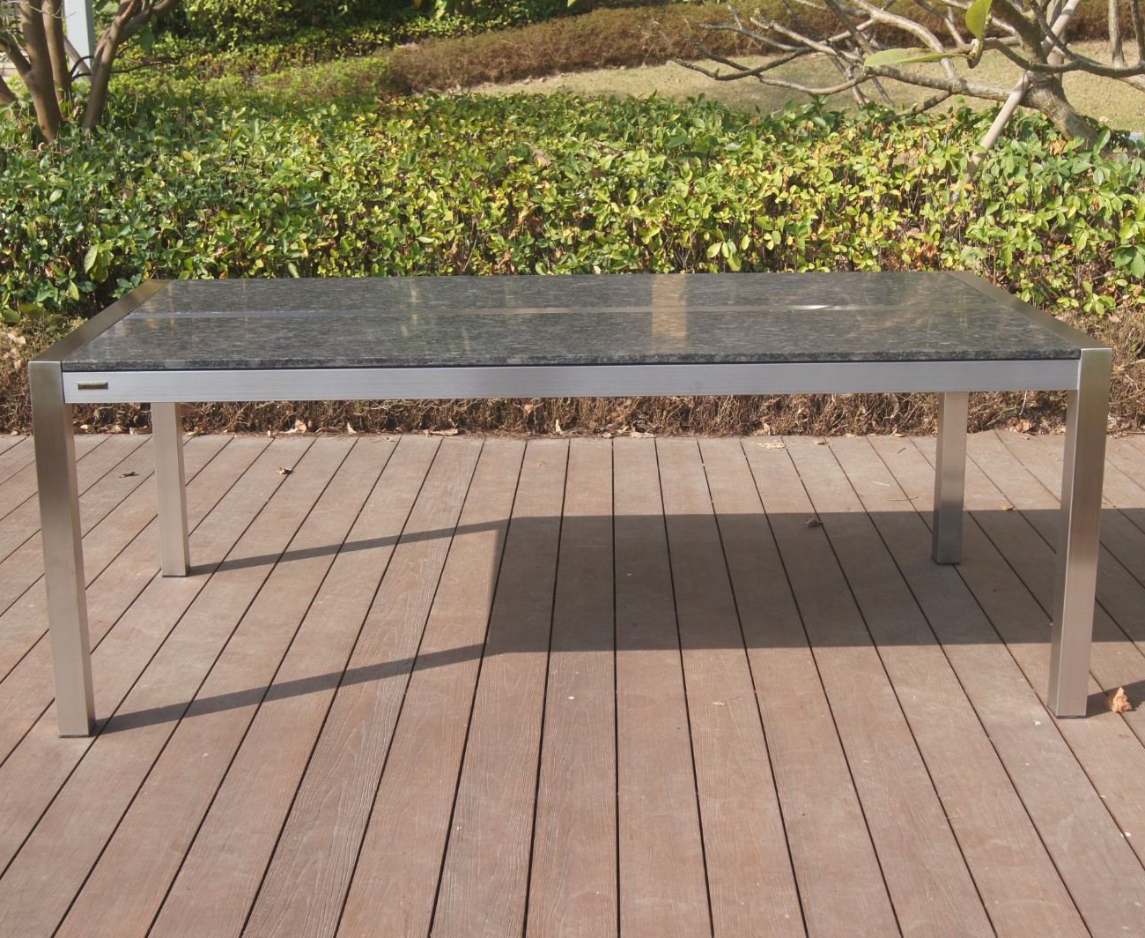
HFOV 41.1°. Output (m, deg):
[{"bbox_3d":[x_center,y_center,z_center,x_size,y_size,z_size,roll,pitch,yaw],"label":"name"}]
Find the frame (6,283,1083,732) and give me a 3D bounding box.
[{"bbox_3d":[-0.007,0.019,3.418,2.040,0.757,0.959,-1,16,-2],"label":"frame"}]

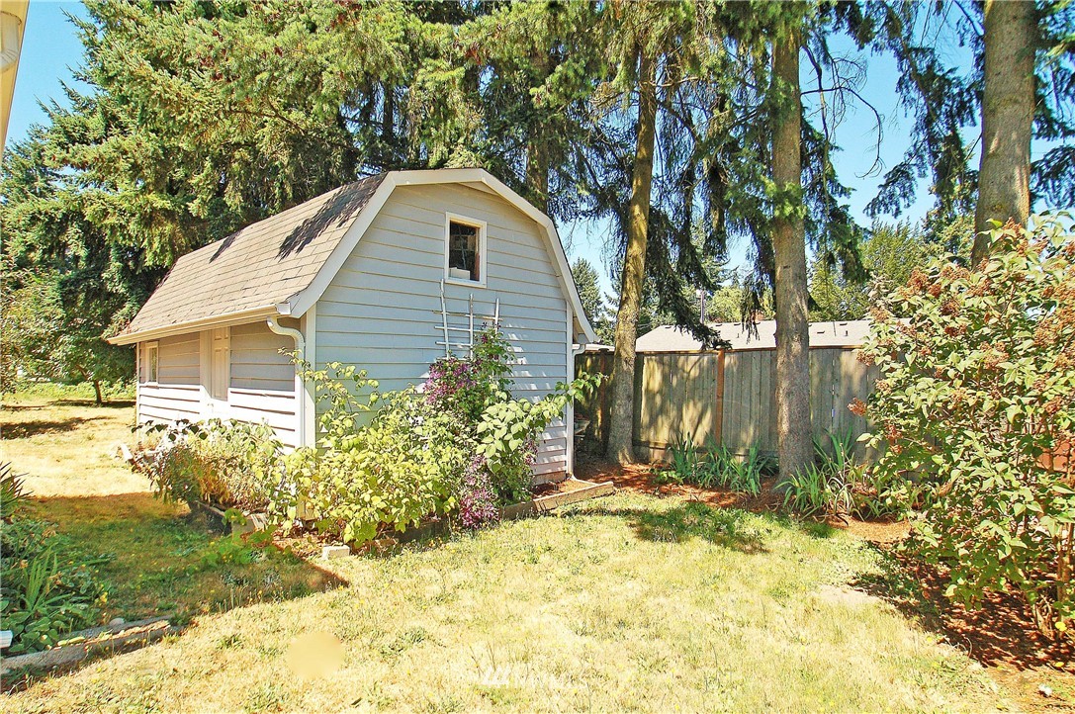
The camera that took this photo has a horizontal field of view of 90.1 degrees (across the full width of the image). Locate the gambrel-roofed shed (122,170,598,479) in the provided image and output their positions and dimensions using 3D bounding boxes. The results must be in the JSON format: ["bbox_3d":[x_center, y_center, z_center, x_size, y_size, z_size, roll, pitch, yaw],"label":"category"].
[{"bbox_3d":[-3.863,-0.154,9.711,8.840,4.170,4.860,-2,-2,44],"label":"gambrel-roofed shed"}]

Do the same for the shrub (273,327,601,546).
[{"bbox_3d":[-0.743,0.790,6.086,1.100,2.000,3.950,-2,-2,44],"label":"shrub"}]

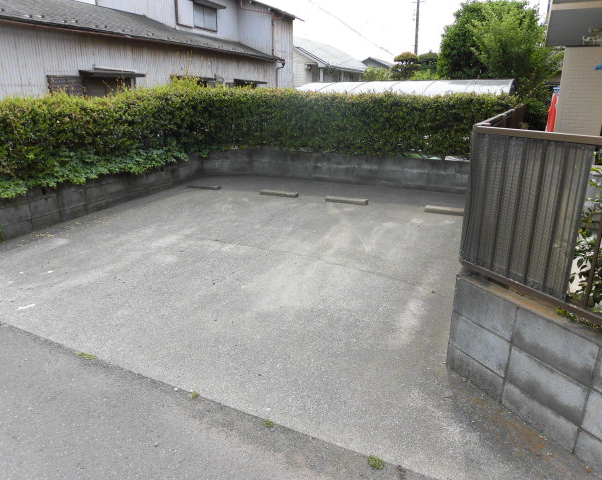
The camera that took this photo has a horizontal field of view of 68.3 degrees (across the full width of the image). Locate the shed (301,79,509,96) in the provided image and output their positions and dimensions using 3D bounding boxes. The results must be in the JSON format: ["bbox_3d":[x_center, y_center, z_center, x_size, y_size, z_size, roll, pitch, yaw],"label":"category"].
[{"bbox_3d":[2.421,-2.835,11.089,5.150,2.100,2.400,9,19,28],"label":"shed"}]

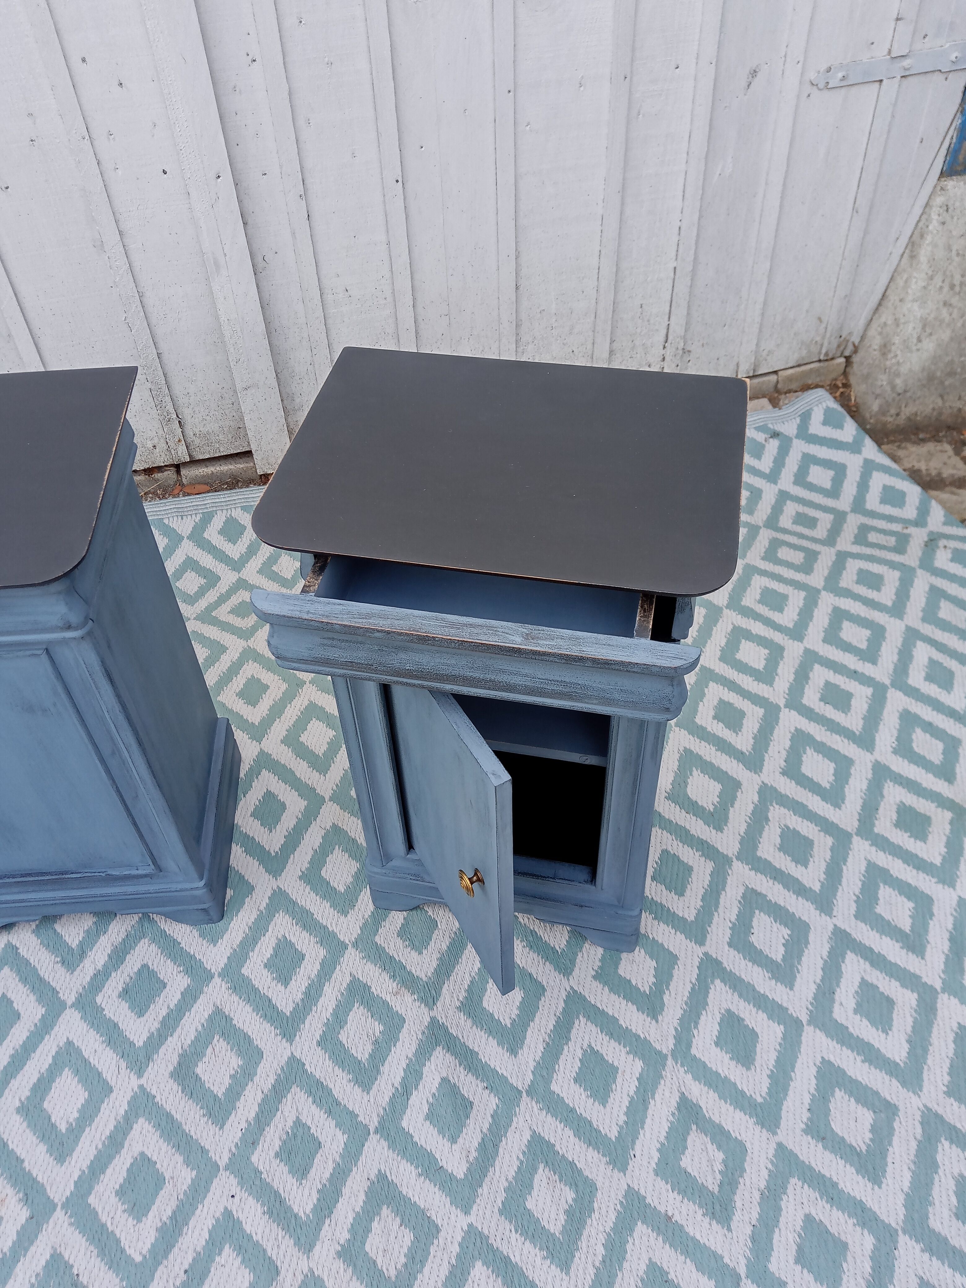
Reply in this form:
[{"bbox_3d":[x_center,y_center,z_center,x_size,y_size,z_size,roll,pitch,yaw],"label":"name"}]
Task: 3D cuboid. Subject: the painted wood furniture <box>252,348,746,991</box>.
[{"bbox_3d":[0.033,0.098,1.312,0.465,0.763,0.439,7,48,9],"label":"painted wood furniture"}]

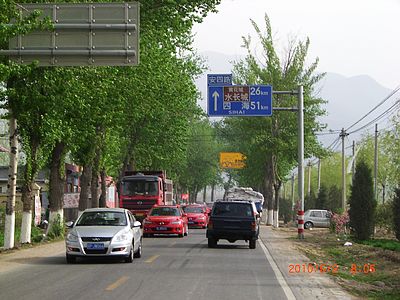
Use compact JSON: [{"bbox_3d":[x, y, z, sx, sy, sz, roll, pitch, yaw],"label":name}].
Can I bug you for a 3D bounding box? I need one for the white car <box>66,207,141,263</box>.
[{"bbox_3d":[-2.580,2.288,36.026,1.790,1.460,4.400,0,-2,2],"label":"white car"}]

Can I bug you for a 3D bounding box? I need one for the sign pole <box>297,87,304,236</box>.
[{"bbox_3d":[4.225,0.518,55.000,0.240,6.340,0.240,0,-2,2],"label":"sign pole"}]

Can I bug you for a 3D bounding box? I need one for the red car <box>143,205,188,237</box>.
[{"bbox_3d":[-1.500,3.093,58.525,1.770,1.440,4.580,0,-2,2],"label":"red car"}]

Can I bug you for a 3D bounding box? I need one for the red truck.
[{"bbox_3d":[-3.540,3.194,88.459,2.500,3.350,8.800,0,-2,4],"label":"red truck"}]

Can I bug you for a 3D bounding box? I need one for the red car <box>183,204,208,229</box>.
[{"bbox_3d":[-0.420,3.594,72.725,1.770,1.440,4.580,0,-2,2],"label":"red car"}]

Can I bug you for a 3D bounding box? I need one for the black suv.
[{"bbox_3d":[1.150,2.557,46.329,1.790,1.650,4.300,0,-2,2],"label":"black suv"}]

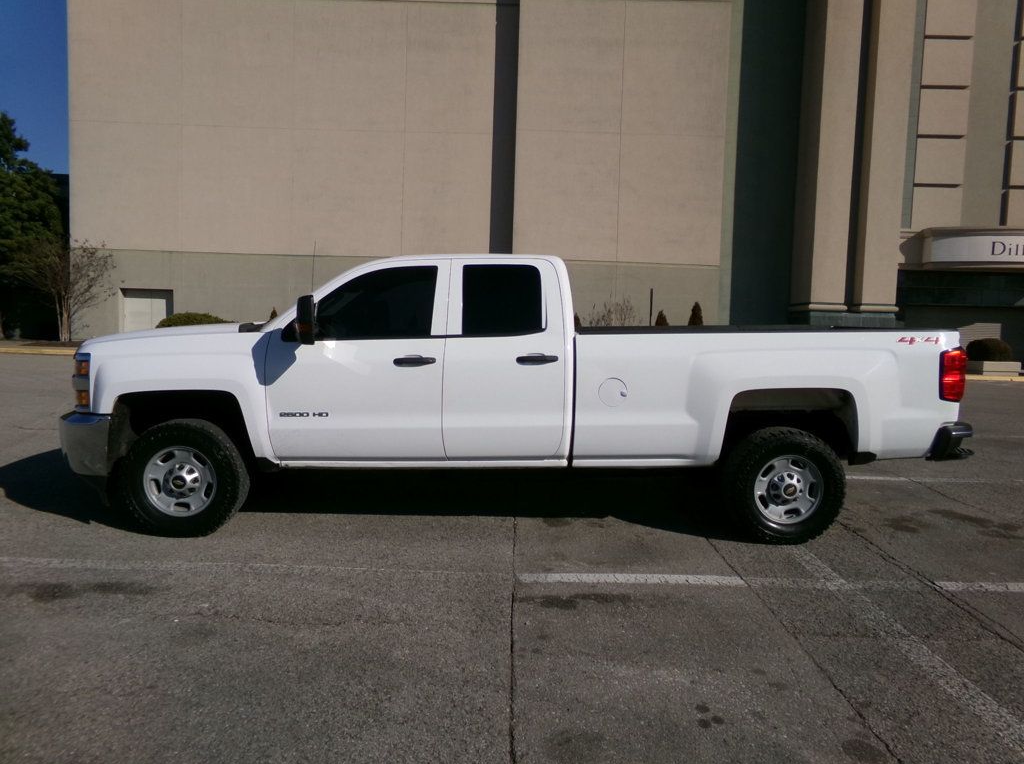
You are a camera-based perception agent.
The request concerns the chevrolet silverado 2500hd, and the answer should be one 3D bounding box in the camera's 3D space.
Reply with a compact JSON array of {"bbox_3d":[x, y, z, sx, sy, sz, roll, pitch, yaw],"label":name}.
[{"bbox_3d":[-0.009,-0.012,5.574,6.320,1.980,2.120,1,5,-2],"label":"chevrolet silverado 2500hd"}]

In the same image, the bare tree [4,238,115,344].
[{"bbox_3d":[-15.933,-3.239,25.000,3.800,3.650,3.600,2,5,0],"label":"bare tree"}]

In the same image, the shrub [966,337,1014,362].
[{"bbox_3d":[13.748,-0.891,20.400,1.350,0.780,1.300,2,5,0],"label":"shrub"}]

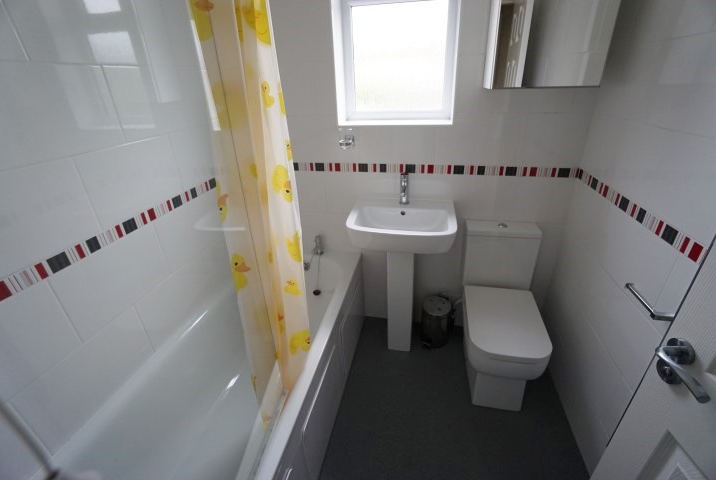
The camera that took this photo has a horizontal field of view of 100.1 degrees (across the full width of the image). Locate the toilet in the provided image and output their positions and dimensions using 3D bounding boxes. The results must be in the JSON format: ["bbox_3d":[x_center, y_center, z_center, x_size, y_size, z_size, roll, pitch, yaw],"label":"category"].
[{"bbox_3d":[0.716,0.389,1.530,0.353,0.780,0.603,4,27,12],"label":"toilet"}]

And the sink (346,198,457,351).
[{"bbox_3d":[0.237,0.266,1.688,0.521,0.887,0.430,4,27,12],"label":"sink"}]

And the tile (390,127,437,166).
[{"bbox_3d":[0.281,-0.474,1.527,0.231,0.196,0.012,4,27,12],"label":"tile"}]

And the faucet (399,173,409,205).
[{"bbox_3d":[0.237,-0.250,1.545,0.050,0.162,0.135,4,27,12],"label":"faucet"}]

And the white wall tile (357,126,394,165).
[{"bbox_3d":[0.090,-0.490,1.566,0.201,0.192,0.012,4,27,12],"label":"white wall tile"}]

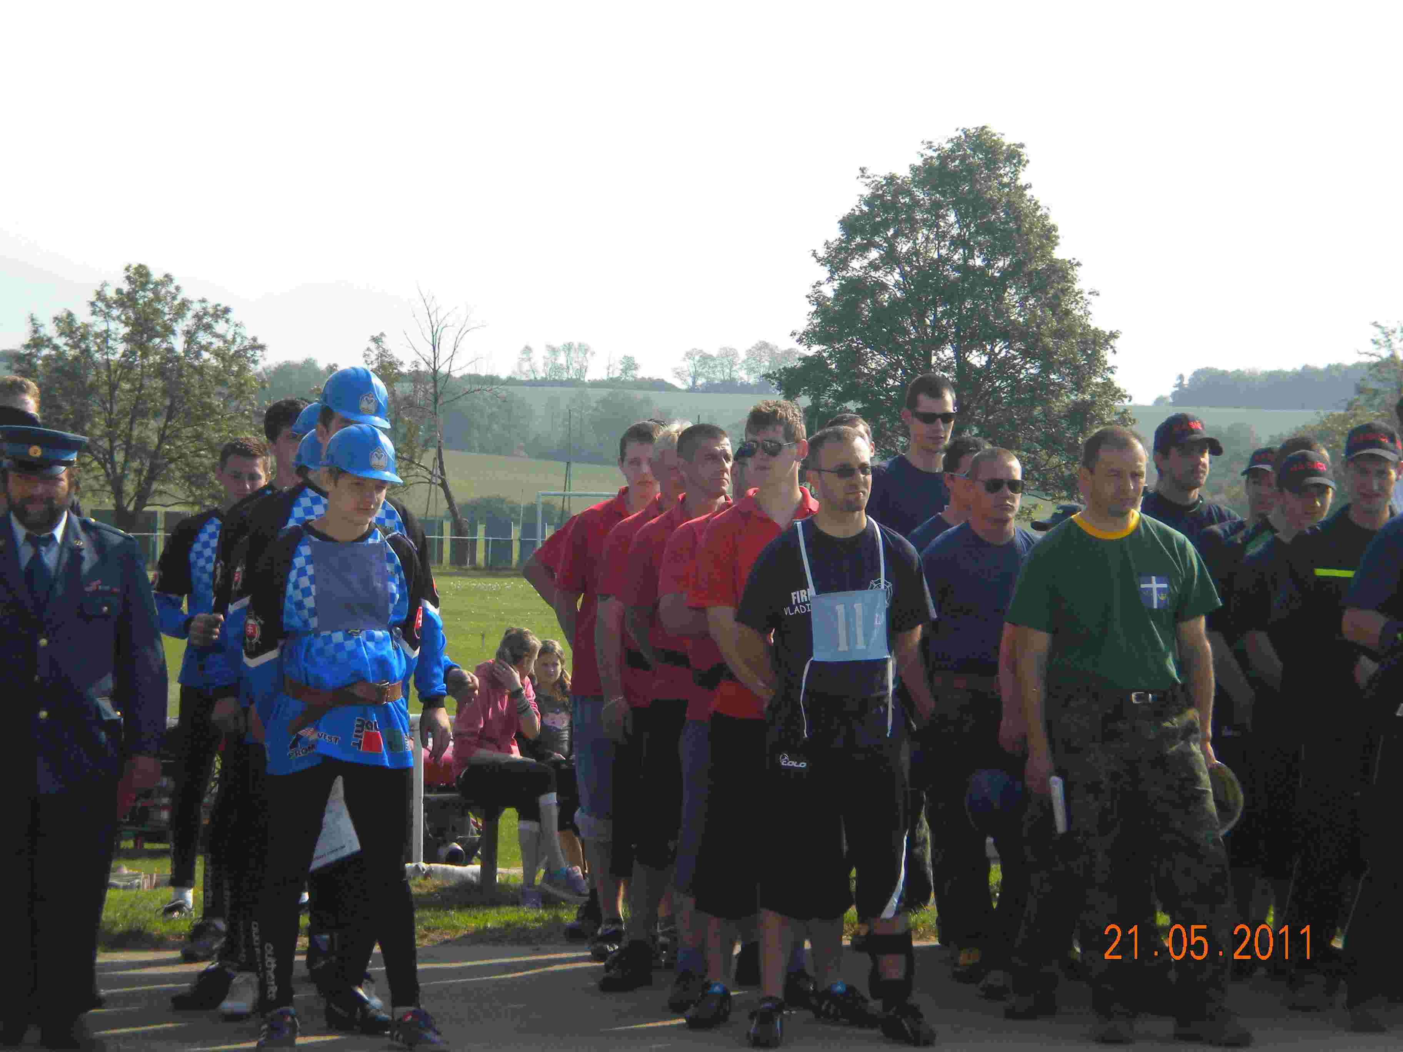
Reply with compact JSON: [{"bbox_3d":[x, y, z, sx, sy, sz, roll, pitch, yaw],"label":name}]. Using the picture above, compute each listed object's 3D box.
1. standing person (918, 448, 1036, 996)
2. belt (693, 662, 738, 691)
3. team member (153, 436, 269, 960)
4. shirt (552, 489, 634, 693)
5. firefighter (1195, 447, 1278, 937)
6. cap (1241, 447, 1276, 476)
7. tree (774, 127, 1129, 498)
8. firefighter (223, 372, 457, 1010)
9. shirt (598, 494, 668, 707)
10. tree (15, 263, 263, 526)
[{"bbox_3d":[0.875,0.609,13.400,0.500,1.730,0.340,0,0,-20],"label":"standing person"},{"bbox_3d":[0.141,0.455,12.850,0.370,0.090,0.280,0,0,-15],"label":"belt"},{"bbox_3d":[-1.712,0.542,15.300,0.600,1.750,0.400,0,1,-17],"label":"team member"},{"bbox_3d":[-0.257,0.231,14.800,0.500,0.730,0.320,0,0,-15],"label":"shirt"},{"bbox_3d":[2.011,0.595,15.150,0.520,1.770,0.340,0,0,-3],"label":"firefighter"},{"bbox_3d":[1.998,-0.229,15.050,0.180,0.130,0.260,0,0,23],"label":"cap"},{"bbox_3d":[7.500,-5.390,128.000,10.700,13.300,10.200,0,0,0],"label":"tree"},{"bbox_3d":[-1.074,0.490,12.650,0.660,1.910,0.420,0,0,-18],"label":"firefighter"},{"bbox_3d":[-0.078,0.243,14.000,0.550,0.690,0.310,0,1,-21],"label":"shirt"},{"bbox_3d":[-16.896,-3.313,128.000,7.400,9.200,7.000,0,0,0],"label":"tree"}]

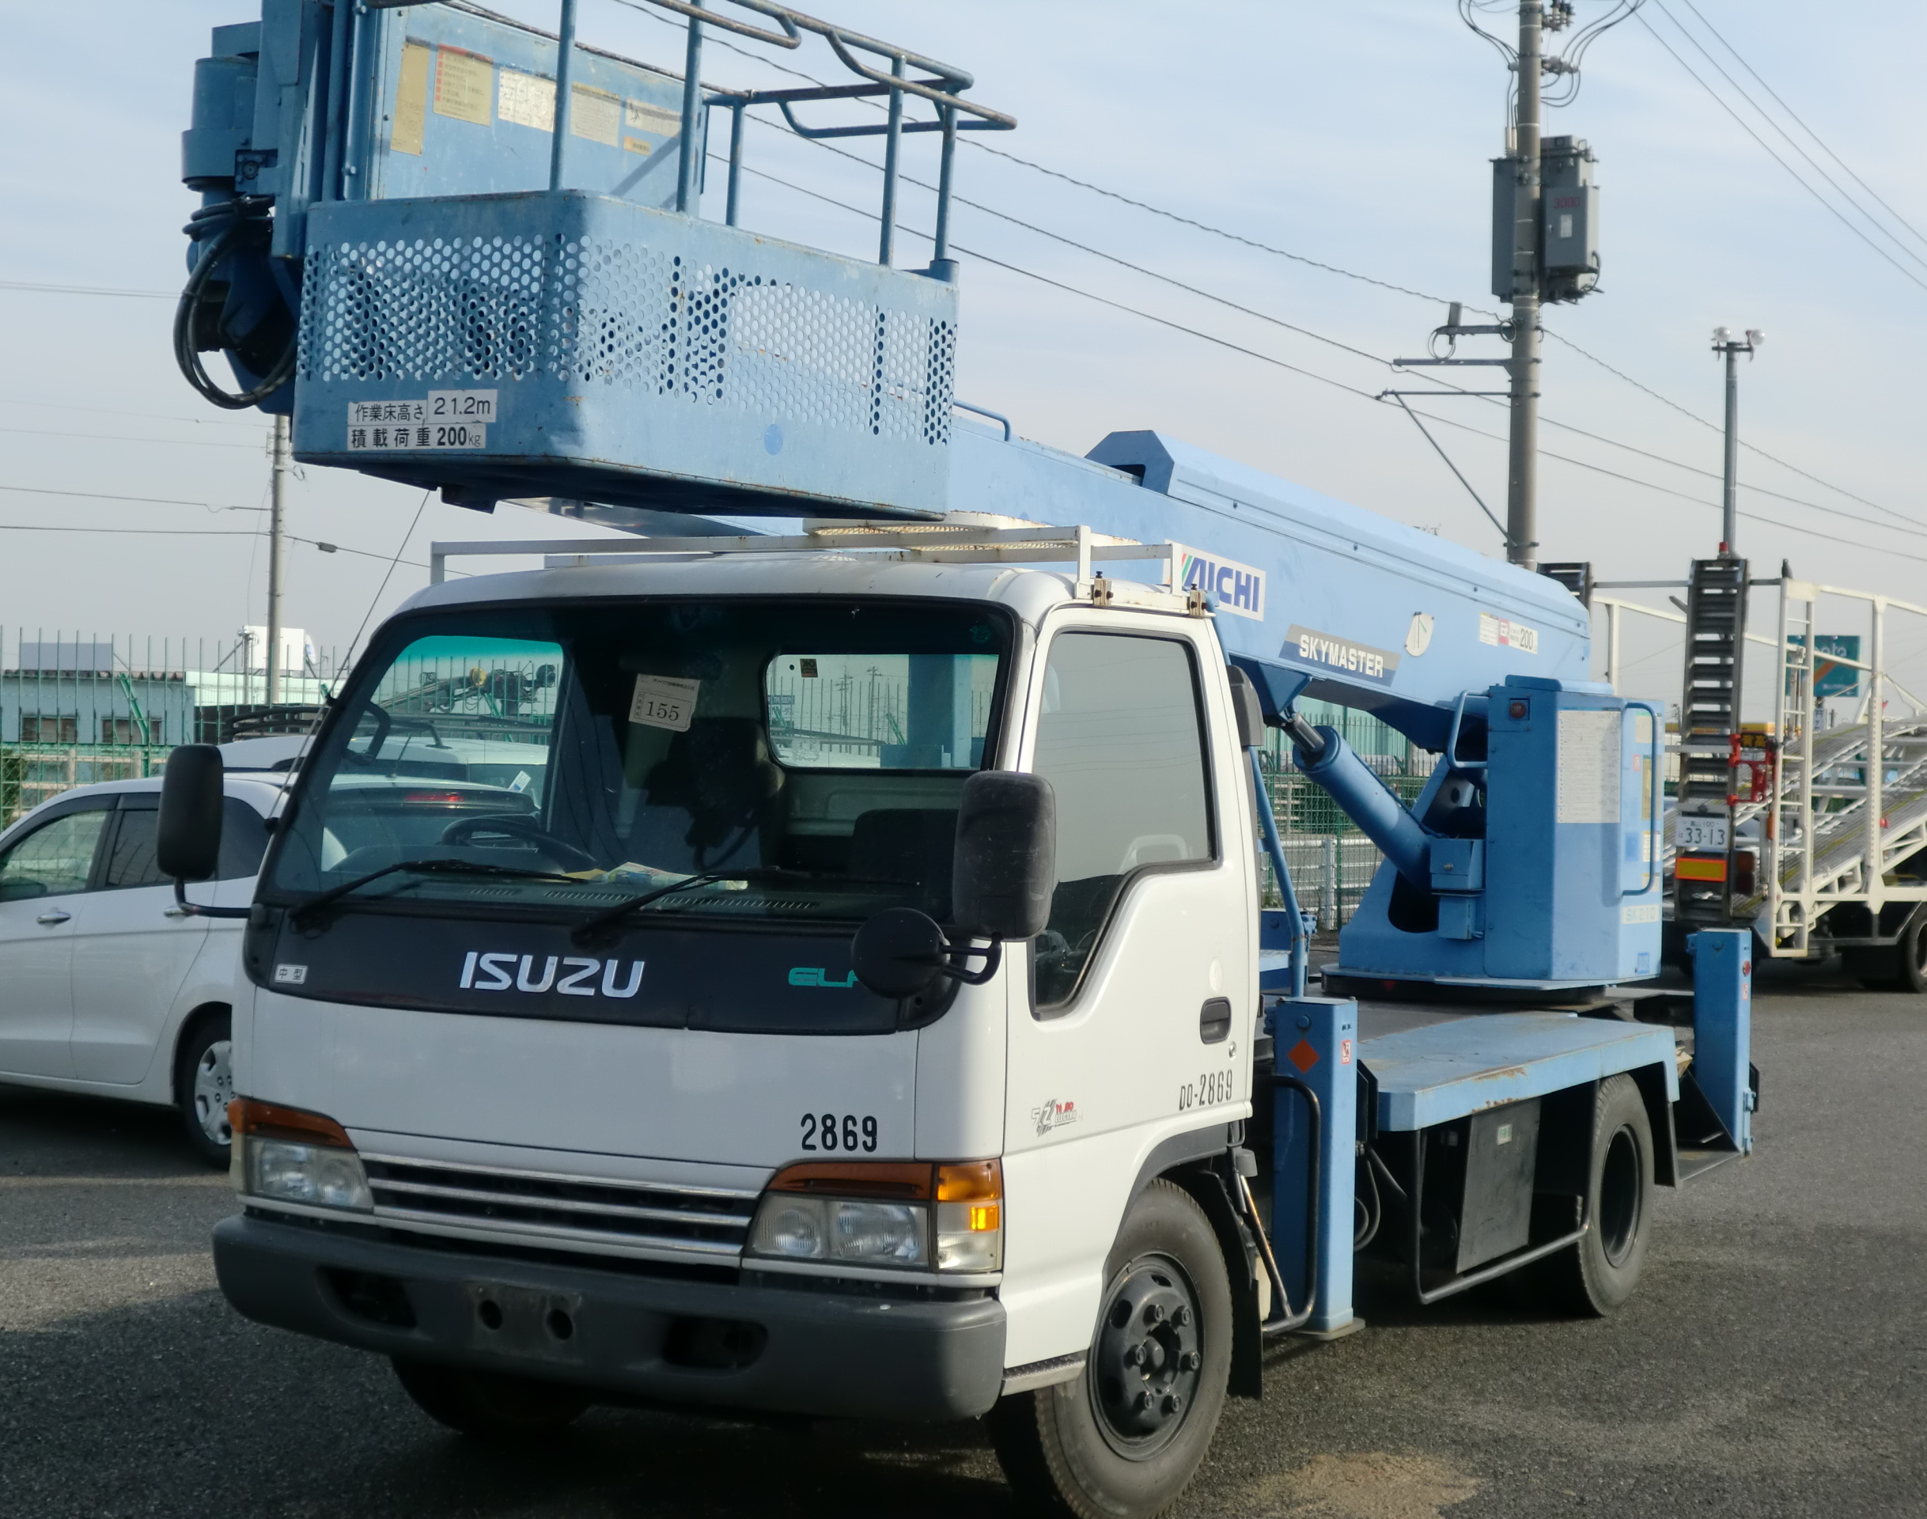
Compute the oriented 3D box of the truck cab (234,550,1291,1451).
[{"bbox_3d":[-0.530,0.474,6.910,2.081,1.922,1.568,1,0,29],"label":"truck cab"}]

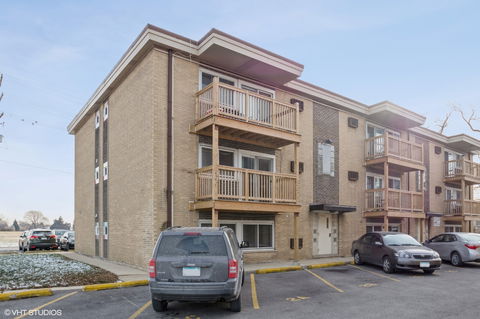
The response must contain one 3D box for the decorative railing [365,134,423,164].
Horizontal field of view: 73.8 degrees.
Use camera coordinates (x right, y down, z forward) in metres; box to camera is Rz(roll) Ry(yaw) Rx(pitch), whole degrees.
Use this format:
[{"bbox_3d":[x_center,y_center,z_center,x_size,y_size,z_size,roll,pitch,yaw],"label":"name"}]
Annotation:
[{"bbox_3d":[8.816,-0.473,18.291,3.850,1.180,1.300,6,-10,-36],"label":"decorative railing"}]

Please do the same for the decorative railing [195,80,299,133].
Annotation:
[{"bbox_3d":[0.361,-1.644,12.402,4.000,1.200,1.300,8,-14,-36],"label":"decorative railing"}]

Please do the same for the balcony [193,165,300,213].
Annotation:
[{"bbox_3d":[0.342,1.199,11.998,3.950,1.400,1.400,6,-10,-36],"label":"balcony"}]

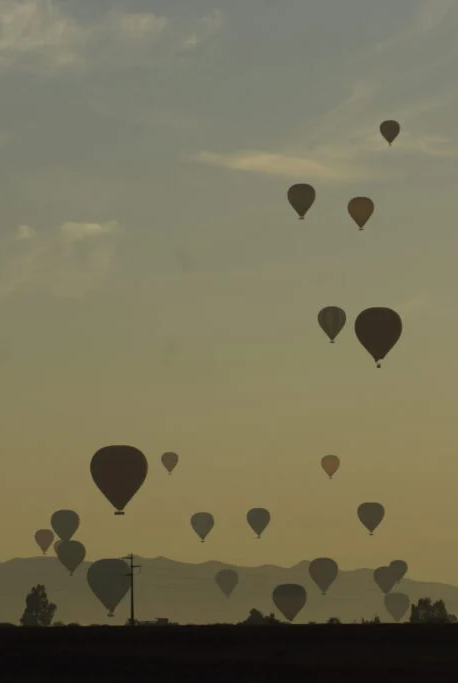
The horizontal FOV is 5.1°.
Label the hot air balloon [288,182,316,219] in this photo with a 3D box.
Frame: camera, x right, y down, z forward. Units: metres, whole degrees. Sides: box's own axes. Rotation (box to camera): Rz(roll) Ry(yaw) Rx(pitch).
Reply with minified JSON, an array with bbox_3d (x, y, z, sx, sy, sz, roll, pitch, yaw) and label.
[{"bbox_3d":[56.880,-109.340,4003.220,21.500,27.910,21.500,0,-3,1],"label":"hot air balloon"}]

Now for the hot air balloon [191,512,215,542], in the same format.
[{"bbox_3d":[-22.900,162.390,4466.730,20.500,26.780,20.500,0,-3,0],"label":"hot air balloon"}]

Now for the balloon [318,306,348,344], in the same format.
[{"bbox_3d":[78.830,-12.470,3903.850,21.500,28.440,21.500,0,-3,1],"label":"balloon"}]

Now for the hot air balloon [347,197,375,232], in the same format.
[{"bbox_3d":[102.890,-98.700,3976.070,20.500,26.560,20.500,0,-3,1],"label":"hot air balloon"}]

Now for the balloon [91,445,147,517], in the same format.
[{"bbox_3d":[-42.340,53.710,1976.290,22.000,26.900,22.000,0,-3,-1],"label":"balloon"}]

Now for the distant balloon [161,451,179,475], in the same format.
[{"bbox_3d":[-59.000,122.000,5120.400,17.000,23.000,17.000,0,-3,-1],"label":"distant balloon"}]

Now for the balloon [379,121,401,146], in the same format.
[{"bbox_3d":[139.830,-180.110,4435.990,17.500,22.350,17.500,0,-3,2],"label":"balloon"}]

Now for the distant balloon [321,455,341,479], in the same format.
[{"bbox_3d":[99.220,122.440,4985.650,18.500,23.860,18.500,0,-3,1],"label":"distant balloon"}]

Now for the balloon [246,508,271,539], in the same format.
[{"bbox_3d":[25.950,159.070,4466.730,20.500,26.780,20.500,0,-3,0],"label":"balloon"}]

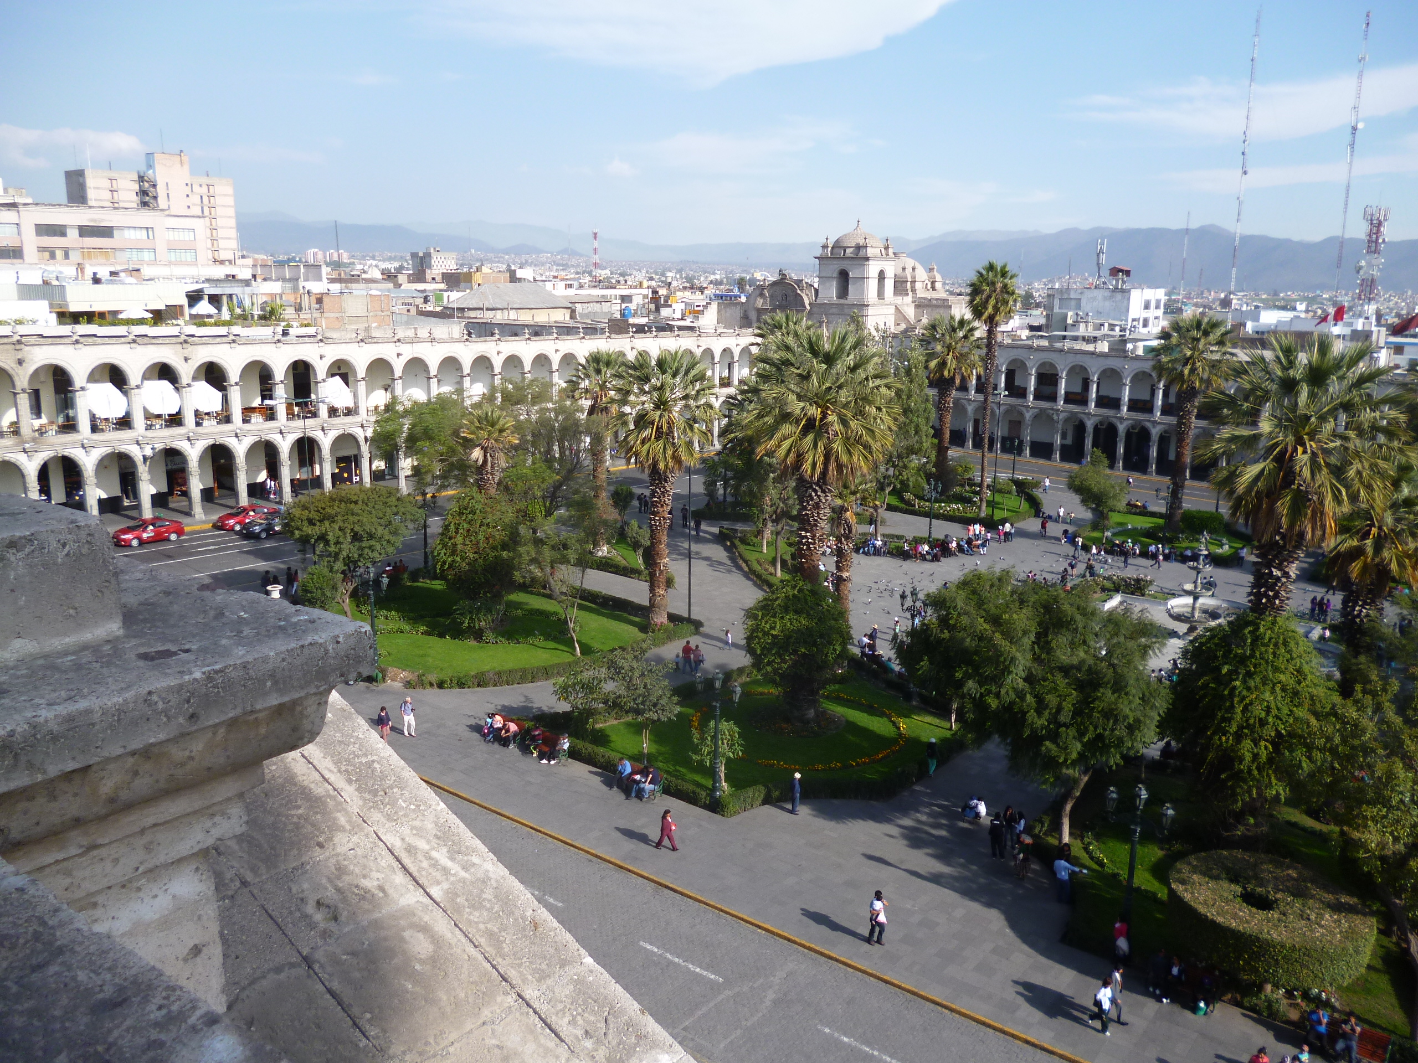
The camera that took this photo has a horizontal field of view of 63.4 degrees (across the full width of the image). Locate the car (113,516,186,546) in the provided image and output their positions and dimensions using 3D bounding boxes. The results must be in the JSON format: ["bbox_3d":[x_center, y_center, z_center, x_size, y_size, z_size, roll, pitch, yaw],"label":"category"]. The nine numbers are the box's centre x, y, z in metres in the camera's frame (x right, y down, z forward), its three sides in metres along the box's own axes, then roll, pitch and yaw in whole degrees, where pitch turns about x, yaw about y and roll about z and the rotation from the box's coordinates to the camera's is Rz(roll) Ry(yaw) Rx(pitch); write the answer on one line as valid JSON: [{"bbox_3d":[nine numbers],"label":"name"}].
[{"bbox_3d":[-37.661,-0.113,77.149,1.750,1.500,4.400,12,14,34],"label":"car"}]

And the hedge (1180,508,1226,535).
[{"bbox_3d":[43.120,-0.842,99.693,4.160,1.900,3.744,6,13,23],"label":"hedge"}]

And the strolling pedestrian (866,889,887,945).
[{"bbox_3d":[5.127,11.666,34.668,0.500,1.780,0.550,11,15,40],"label":"strolling pedestrian"}]

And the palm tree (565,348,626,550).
[{"bbox_3d":[-7.681,-5.465,79.775,4.900,14.300,4.900,0,12,0],"label":"palm tree"}]

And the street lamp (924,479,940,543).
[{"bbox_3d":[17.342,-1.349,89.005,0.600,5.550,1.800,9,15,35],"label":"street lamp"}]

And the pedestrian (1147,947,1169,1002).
[{"bbox_3d":[12.185,11.920,31.098,0.520,1.520,0.420,5,13,21],"label":"pedestrian"}]

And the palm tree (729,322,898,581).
[{"bbox_3d":[4.818,-0.173,50.656,6.709,17.914,6.374,2,12,5],"label":"palm tree"}]

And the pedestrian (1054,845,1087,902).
[{"bbox_3d":[11.580,11.067,36.569,0.950,1.720,0.500,7,14,29],"label":"pedestrian"}]

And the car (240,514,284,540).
[{"bbox_3d":[-31.163,-0.503,81.764,1.700,1.480,4.200,10,15,37],"label":"car"}]

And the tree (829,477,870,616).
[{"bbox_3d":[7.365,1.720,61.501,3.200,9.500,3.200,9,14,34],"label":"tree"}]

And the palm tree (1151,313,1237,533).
[{"bbox_3d":[41.375,-9.243,99.425,7.300,18.700,7.300,5,13,21],"label":"palm tree"}]

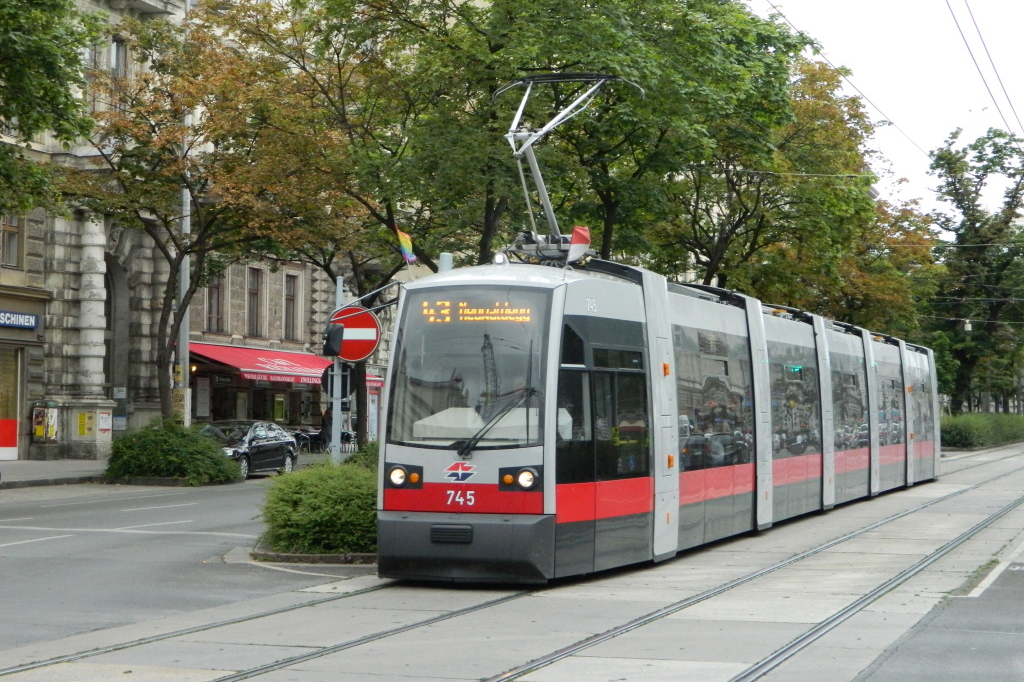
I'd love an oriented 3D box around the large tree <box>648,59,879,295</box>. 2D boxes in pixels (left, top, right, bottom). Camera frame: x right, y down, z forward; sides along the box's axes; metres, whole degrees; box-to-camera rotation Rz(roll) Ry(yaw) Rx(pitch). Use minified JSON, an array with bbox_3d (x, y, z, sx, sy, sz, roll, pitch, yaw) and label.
[{"bbox_3d":[5.858,-1.655,48.750,5.700,10.000,5.700,-1,-2,17],"label":"large tree"}]

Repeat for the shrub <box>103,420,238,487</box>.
[{"bbox_3d":[-7.985,2.582,48.701,2.200,1.450,2.800,-1,-2,17],"label":"shrub"}]

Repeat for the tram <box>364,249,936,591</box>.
[{"bbox_3d":[4.699,1.172,35.846,2.400,3.300,35.400,-1,-2,17],"label":"tram"}]

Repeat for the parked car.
[{"bbox_3d":[-6.973,2.788,53.336,1.780,1.460,4.550,-1,-2,17],"label":"parked car"}]

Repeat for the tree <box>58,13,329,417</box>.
[{"bbox_3d":[-7.614,-2.214,49.498,6.400,11.100,6.400,0,-2,0],"label":"tree"}]

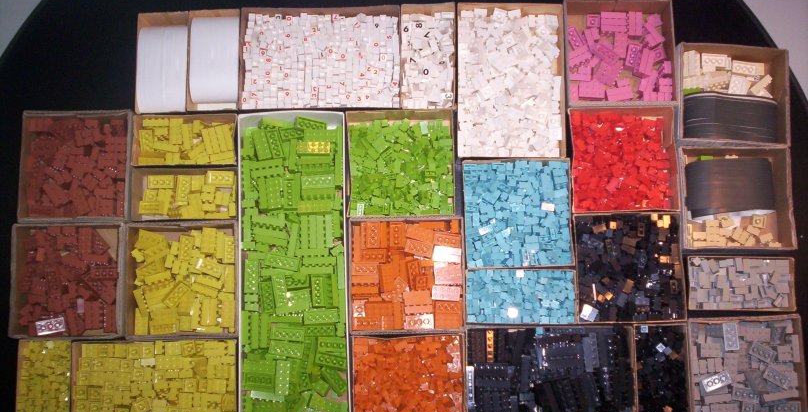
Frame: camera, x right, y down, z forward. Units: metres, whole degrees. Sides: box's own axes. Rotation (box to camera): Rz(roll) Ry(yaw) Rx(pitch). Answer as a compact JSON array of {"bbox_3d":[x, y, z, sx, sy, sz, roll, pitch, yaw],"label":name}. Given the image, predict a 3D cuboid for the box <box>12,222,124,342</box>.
[{"bbox_3d":[-0.246,0.056,0.642,0.081,0.029,0.082,-1,83,-1],"label":"box"}]

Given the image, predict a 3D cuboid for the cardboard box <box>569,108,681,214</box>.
[{"bbox_3d":[0.164,-0.033,0.656,0.080,0.028,0.079,-1,83,-1],"label":"cardboard box"}]

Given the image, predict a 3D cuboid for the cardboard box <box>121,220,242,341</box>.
[{"bbox_3d":[-0.162,0.056,0.641,0.082,0.031,0.083,-1,83,0],"label":"cardboard box"}]

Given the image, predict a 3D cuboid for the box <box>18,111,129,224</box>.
[{"bbox_3d":[-0.243,-0.027,0.651,0.082,0.031,0.083,0,83,0],"label":"box"}]

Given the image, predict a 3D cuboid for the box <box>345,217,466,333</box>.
[{"bbox_3d":[0.003,0.052,0.641,0.083,0.031,0.083,-1,83,0],"label":"box"}]

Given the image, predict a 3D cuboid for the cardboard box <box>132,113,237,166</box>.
[{"bbox_3d":[-0.162,-0.046,0.654,0.078,0.031,0.038,0,83,0],"label":"cardboard box"}]

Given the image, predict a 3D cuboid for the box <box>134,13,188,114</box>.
[{"bbox_3d":[-0.181,-0.106,0.661,0.038,0.031,0.078,-1,83,0],"label":"box"}]

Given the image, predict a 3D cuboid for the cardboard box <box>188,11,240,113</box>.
[{"bbox_3d":[-0.144,-0.108,0.663,0.040,0.028,0.079,-1,83,-1],"label":"cardboard box"}]

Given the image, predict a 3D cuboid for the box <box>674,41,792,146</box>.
[{"bbox_3d":[0.250,-0.082,0.664,0.082,0.029,0.076,3,83,0],"label":"box"}]

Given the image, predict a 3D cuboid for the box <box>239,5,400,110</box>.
[{"bbox_3d":[-0.063,-0.110,0.664,0.120,0.028,0.080,-1,83,-1],"label":"box"}]

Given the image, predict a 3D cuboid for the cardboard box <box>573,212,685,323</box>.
[{"bbox_3d":[0.164,0.047,0.642,0.078,0.031,0.078,-1,83,0],"label":"cardboard box"}]

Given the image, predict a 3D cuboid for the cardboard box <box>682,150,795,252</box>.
[{"bbox_3d":[0.248,-0.004,0.654,0.083,0.029,0.077,0,83,0],"label":"cardboard box"}]

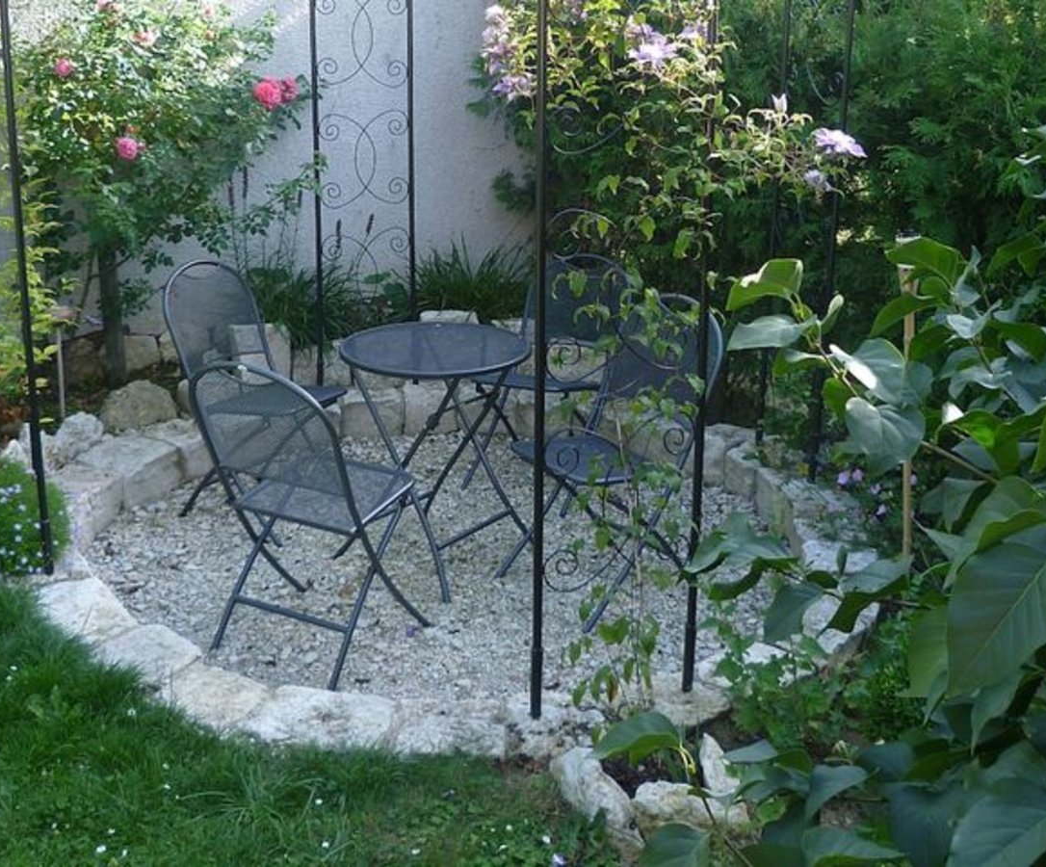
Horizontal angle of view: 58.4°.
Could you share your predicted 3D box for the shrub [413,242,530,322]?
[{"bbox_3d":[-0.248,-0.731,4.504,0.600,0.430,0.500,0,21,-3],"label":"shrub"}]

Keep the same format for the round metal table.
[{"bbox_3d":[-0.293,0.064,3.098,0.600,0.735,0.600,1,21,-1],"label":"round metal table"}]

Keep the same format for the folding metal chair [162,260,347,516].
[{"bbox_3d":[-0.928,-0.141,3.332,0.475,0.890,0.460,9,22,18],"label":"folding metal chair"}]

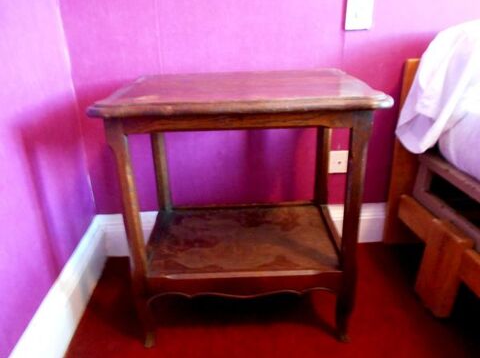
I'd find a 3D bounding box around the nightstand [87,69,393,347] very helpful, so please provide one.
[{"bbox_3d":[0.007,0.081,1.038,0.612,0.690,0.403,-1,24,0],"label":"nightstand"}]

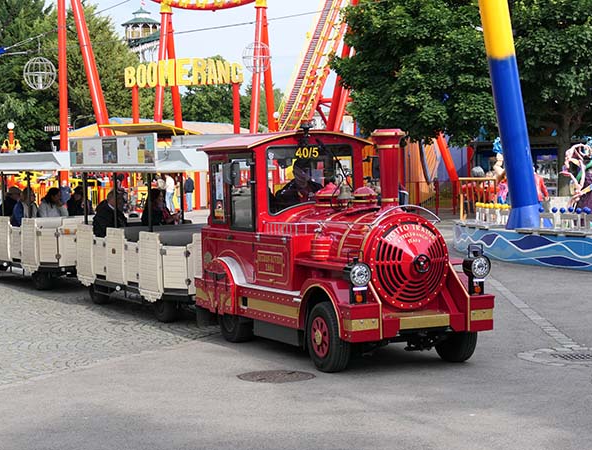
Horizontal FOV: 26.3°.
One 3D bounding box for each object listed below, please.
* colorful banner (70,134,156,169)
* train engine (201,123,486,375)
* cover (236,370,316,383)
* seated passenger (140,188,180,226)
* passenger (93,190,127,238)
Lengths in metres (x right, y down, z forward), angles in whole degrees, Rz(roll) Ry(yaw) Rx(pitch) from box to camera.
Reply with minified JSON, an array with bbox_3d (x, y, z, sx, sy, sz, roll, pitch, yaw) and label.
[{"bbox_3d":[-2.522,-0.994,17.228,0.060,0.417,3.655,-2,3,-27],"label":"colorful banner"},{"bbox_3d":[0.330,0.135,12.827,1.550,2.262,3.720,-2,3,-26],"label":"train engine"},{"bbox_3d":[-0.173,1.357,11.207,0.702,0.040,0.702,-1,2,0],"label":"cover"},{"bbox_3d":[-1.922,0.069,17.959,0.500,1.150,0.750,-2,3,-27],"label":"seated passenger"},{"bbox_3d":[-2.547,0.082,17.867,0.520,1.200,0.800,-2,3,-27],"label":"passenger"}]

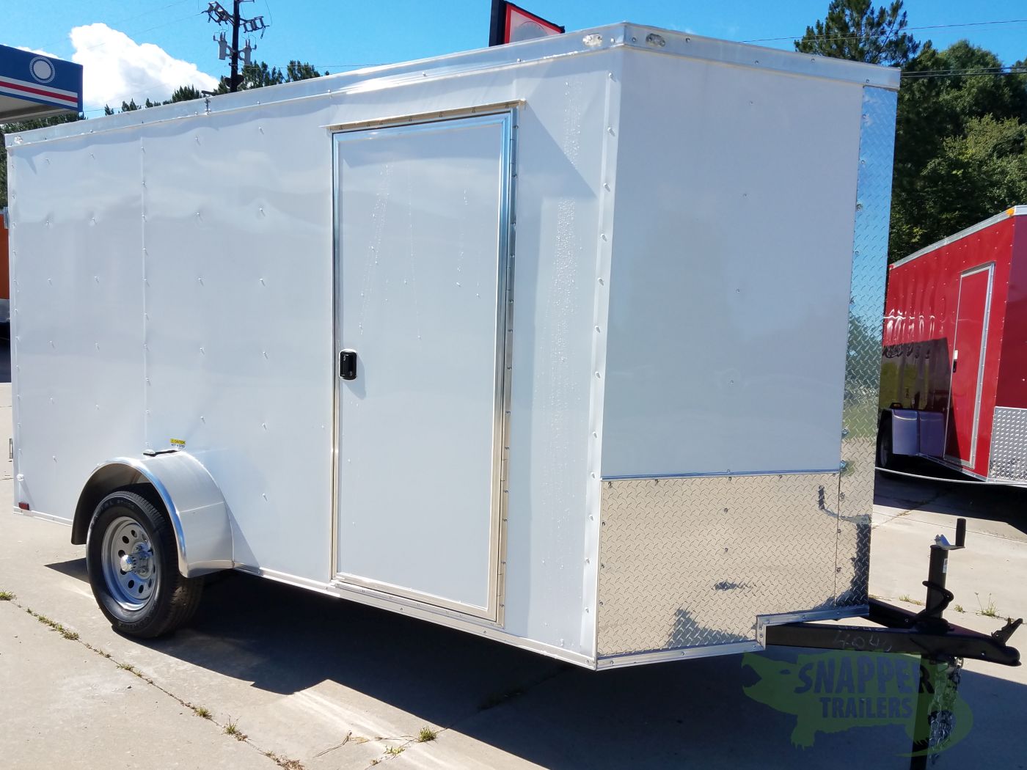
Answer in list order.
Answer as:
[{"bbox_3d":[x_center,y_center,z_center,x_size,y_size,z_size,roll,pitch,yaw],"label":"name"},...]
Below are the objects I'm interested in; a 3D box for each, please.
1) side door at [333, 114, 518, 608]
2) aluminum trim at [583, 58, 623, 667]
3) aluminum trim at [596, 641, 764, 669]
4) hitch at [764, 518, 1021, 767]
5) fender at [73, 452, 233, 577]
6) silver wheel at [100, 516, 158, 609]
[{"bbox_3d":[-0.385,-0.058,2.951,0.861,1.863,0.050,4,5,30],"label":"side door"},{"bbox_3d":[0.295,-0.060,2.564,0.060,1.985,0.030,4,5,30],"label":"aluminum trim"},{"bbox_3d":[0.603,0.948,2.727,0.675,0.048,0.025,0,5,-19],"label":"aluminum trim"},{"bbox_3d":[1.470,0.996,2.993,0.845,1.040,0.830,4,5,30],"label":"hitch"},{"bbox_3d":[-1.698,0.565,3.609,0.850,0.500,0.250,4,5,30],"label":"fender"},{"bbox_3d":[-1.730,0.814,3.596,0.420,0.420,0.150,4,5,30],"label":"silver wheel"}]

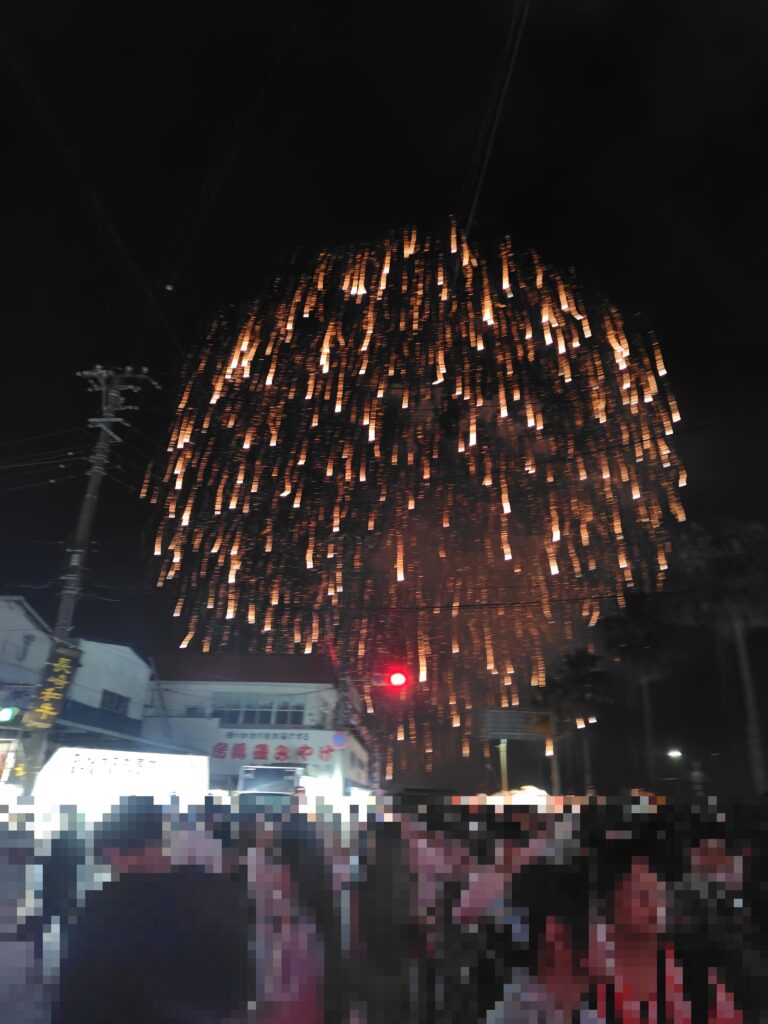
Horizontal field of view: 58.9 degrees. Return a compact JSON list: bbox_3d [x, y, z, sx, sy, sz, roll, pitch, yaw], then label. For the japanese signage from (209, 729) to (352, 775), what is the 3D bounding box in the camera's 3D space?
[{"bbox_3d":[-4.304,10.000,28.392,5.950,1.680,0.200,0,-23,1],"label":"japanese signage"}]

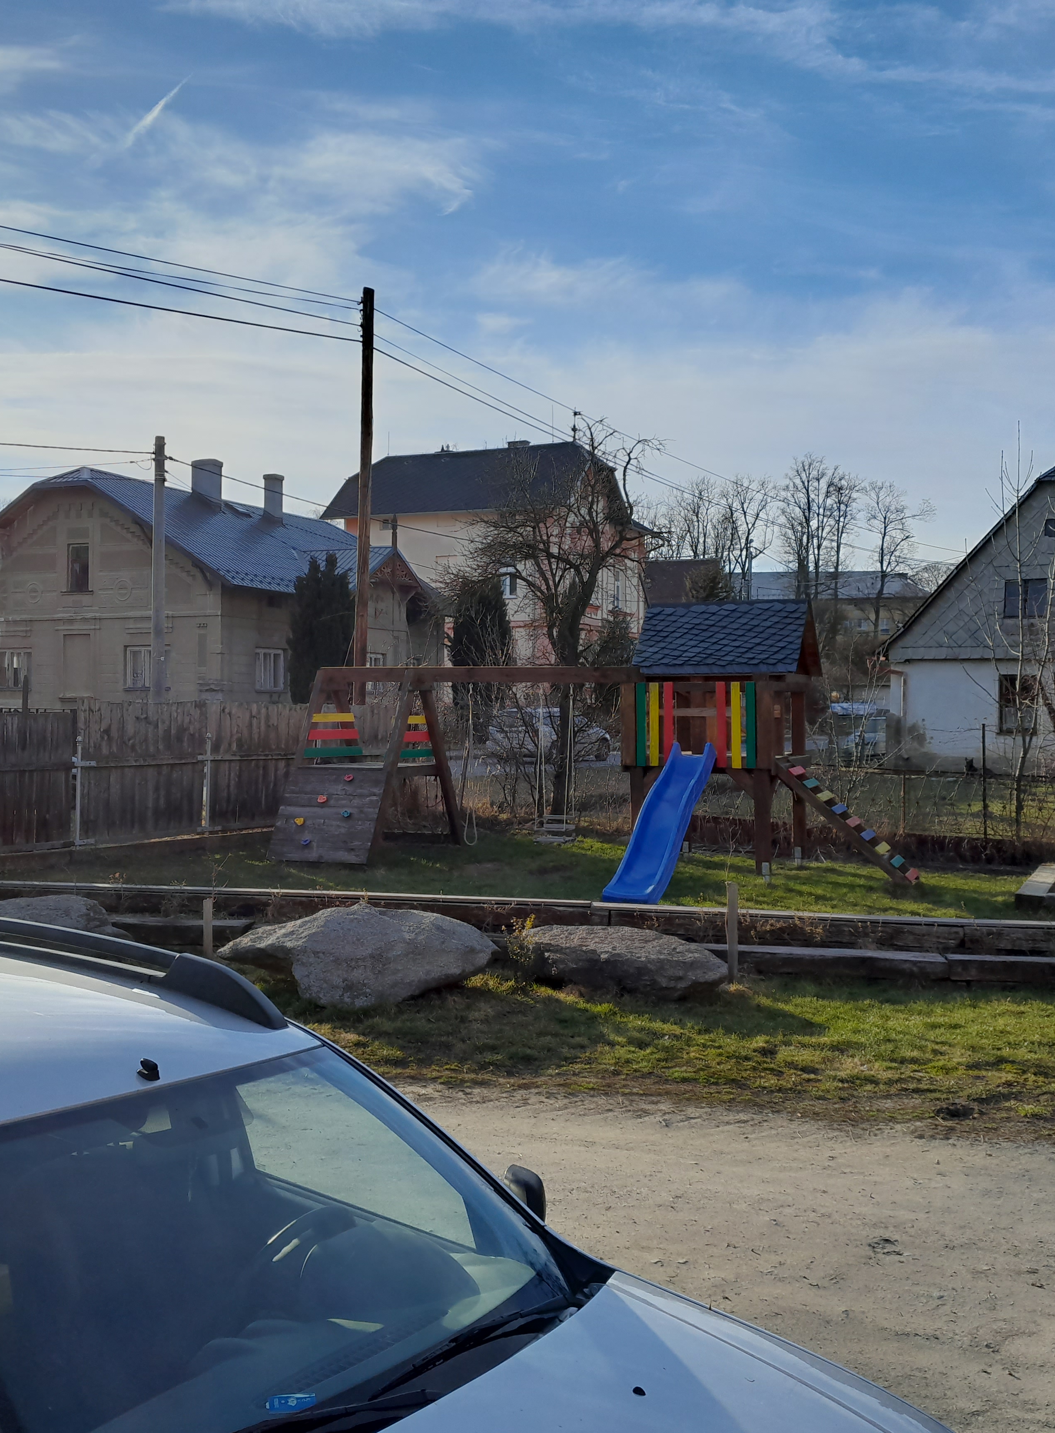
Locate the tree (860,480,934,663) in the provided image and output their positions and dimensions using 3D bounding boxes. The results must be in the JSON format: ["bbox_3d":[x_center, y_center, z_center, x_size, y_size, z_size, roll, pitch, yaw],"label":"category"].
[{"bbox_3d":[19.999,-6.048,78.000,4.000,13.000,4.000,0,0,0],"label":"tree"}]

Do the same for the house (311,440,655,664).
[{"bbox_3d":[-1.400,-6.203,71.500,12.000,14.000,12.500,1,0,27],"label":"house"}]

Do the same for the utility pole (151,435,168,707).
[{"bbox_3d":[-7.700,-2.253,30.000,0.300,7.300,0.300,0,0,0],"label":"utility pole"}]

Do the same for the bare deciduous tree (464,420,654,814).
[{"bbox_3d":[0.470,-1.544,22.000,3.000,6.000,2.900,0,0,0],"label":"bare deciduous tree"}]

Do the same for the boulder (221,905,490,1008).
[{"bbox_3d":[-1.300,1.767,10.950,2.100,0.720,1.100,1,0,14],"label":"boulder"}]

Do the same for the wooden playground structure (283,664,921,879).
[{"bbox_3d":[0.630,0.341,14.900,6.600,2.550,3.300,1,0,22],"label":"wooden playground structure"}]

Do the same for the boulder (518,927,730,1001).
[{"bbox_3d":[0.750,1.870,11.200,1.600,0.500,0.800,1,0,14],"label":"boulder"}]

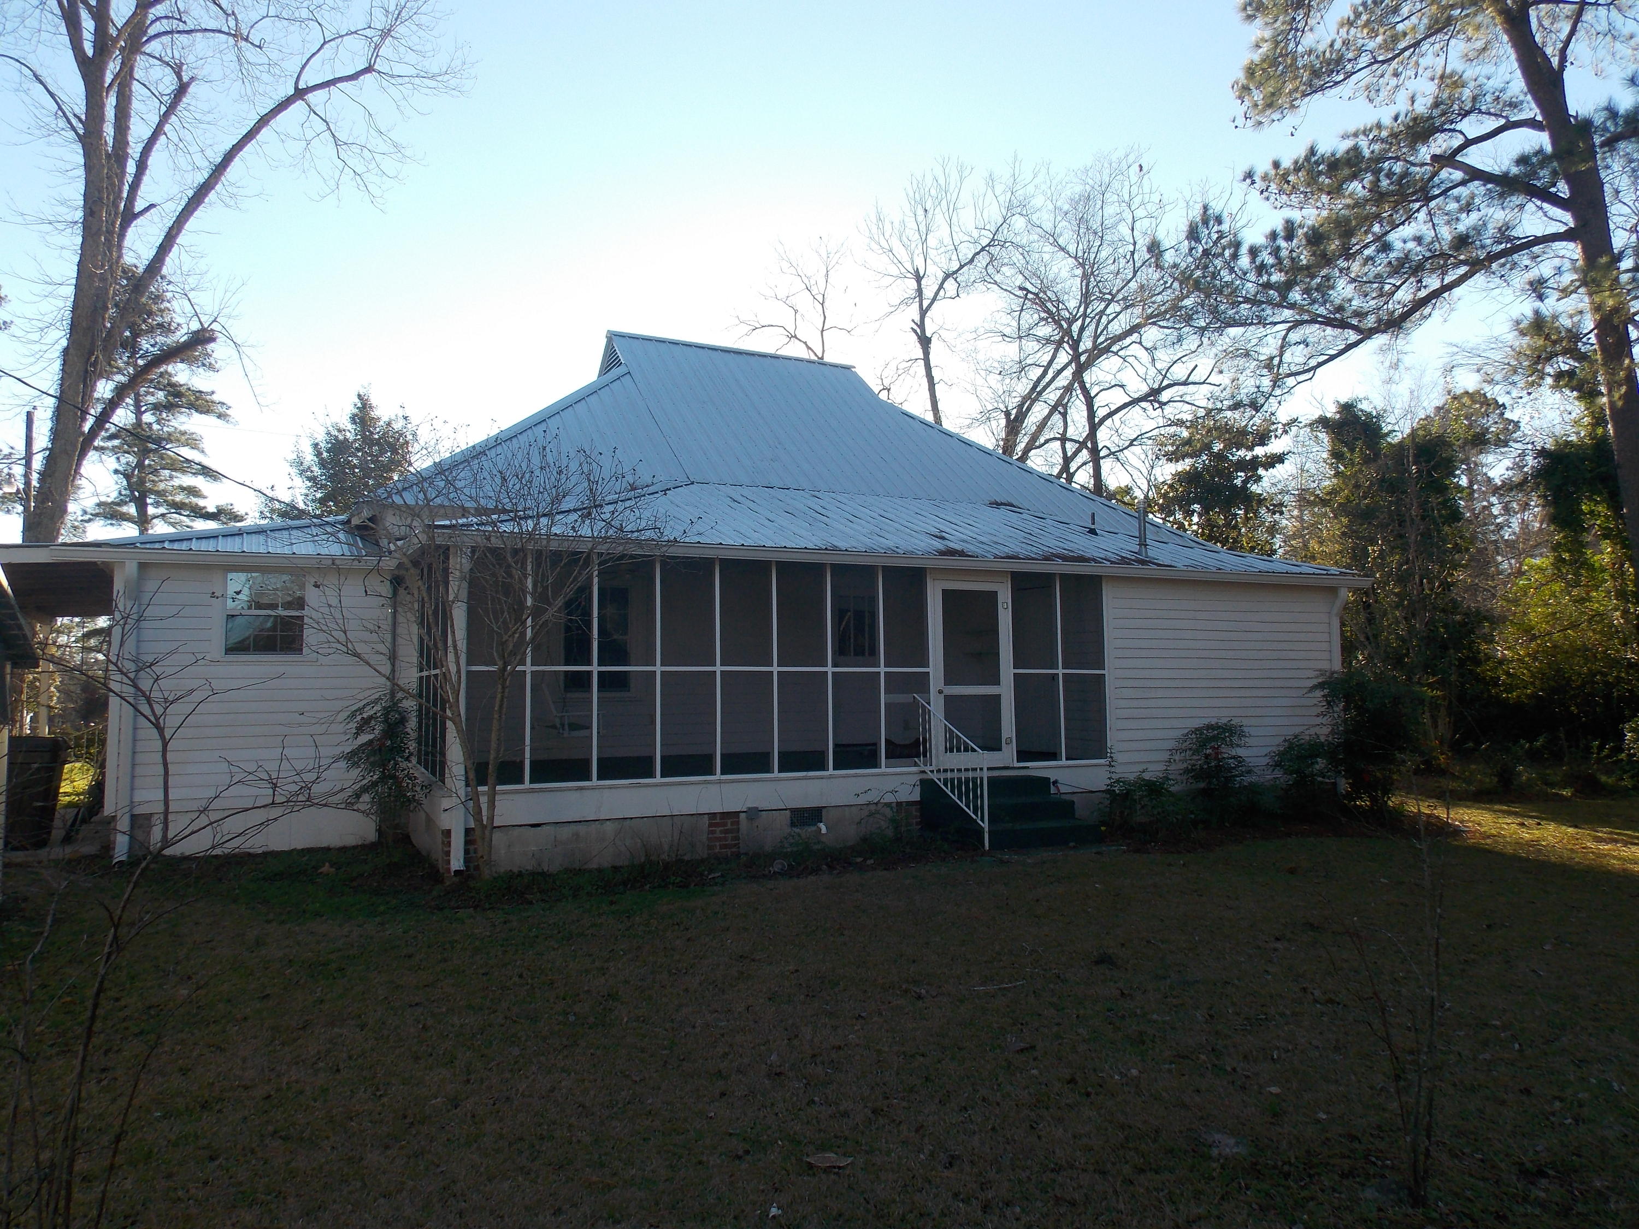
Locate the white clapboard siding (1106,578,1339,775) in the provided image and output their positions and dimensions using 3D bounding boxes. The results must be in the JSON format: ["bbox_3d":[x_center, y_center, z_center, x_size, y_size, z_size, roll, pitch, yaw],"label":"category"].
[{"bbox_3d":[4.990,0.819,14.000,3.700,2.420,0.200,1,-4,-25],"label":"white clapboard siding"}]

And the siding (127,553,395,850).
[{"bbox_3d":[-5.585,0.899,11.350,2.470,2.780,0.200,1,-4,-25],"label":"siding"}]

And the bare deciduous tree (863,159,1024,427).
[{"bbox_3d":[3.809,-5.193,35.533,5.127,18.643,5.500,-1,-4,0],"label":"bare deciduous tree"}]

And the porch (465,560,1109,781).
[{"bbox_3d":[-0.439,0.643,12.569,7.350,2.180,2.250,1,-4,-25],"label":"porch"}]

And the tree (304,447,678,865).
[{"bbox_3d":[-2.744,0.414,9.467,2.960,3.789,2.500,-1,-4,0],"label":"tree"}]

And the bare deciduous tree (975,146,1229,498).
[{"bbox_3d":[8.698,-5.303,35.540,7.887,18.766,8.000,-1,-4,0],"label":"bare deciduous tree"}]

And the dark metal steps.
[{"bbox_3d":[1.946,2.042,11.705,1.370,0.640,1.250,1,-4,-25],"label":"dark metal steps"}]

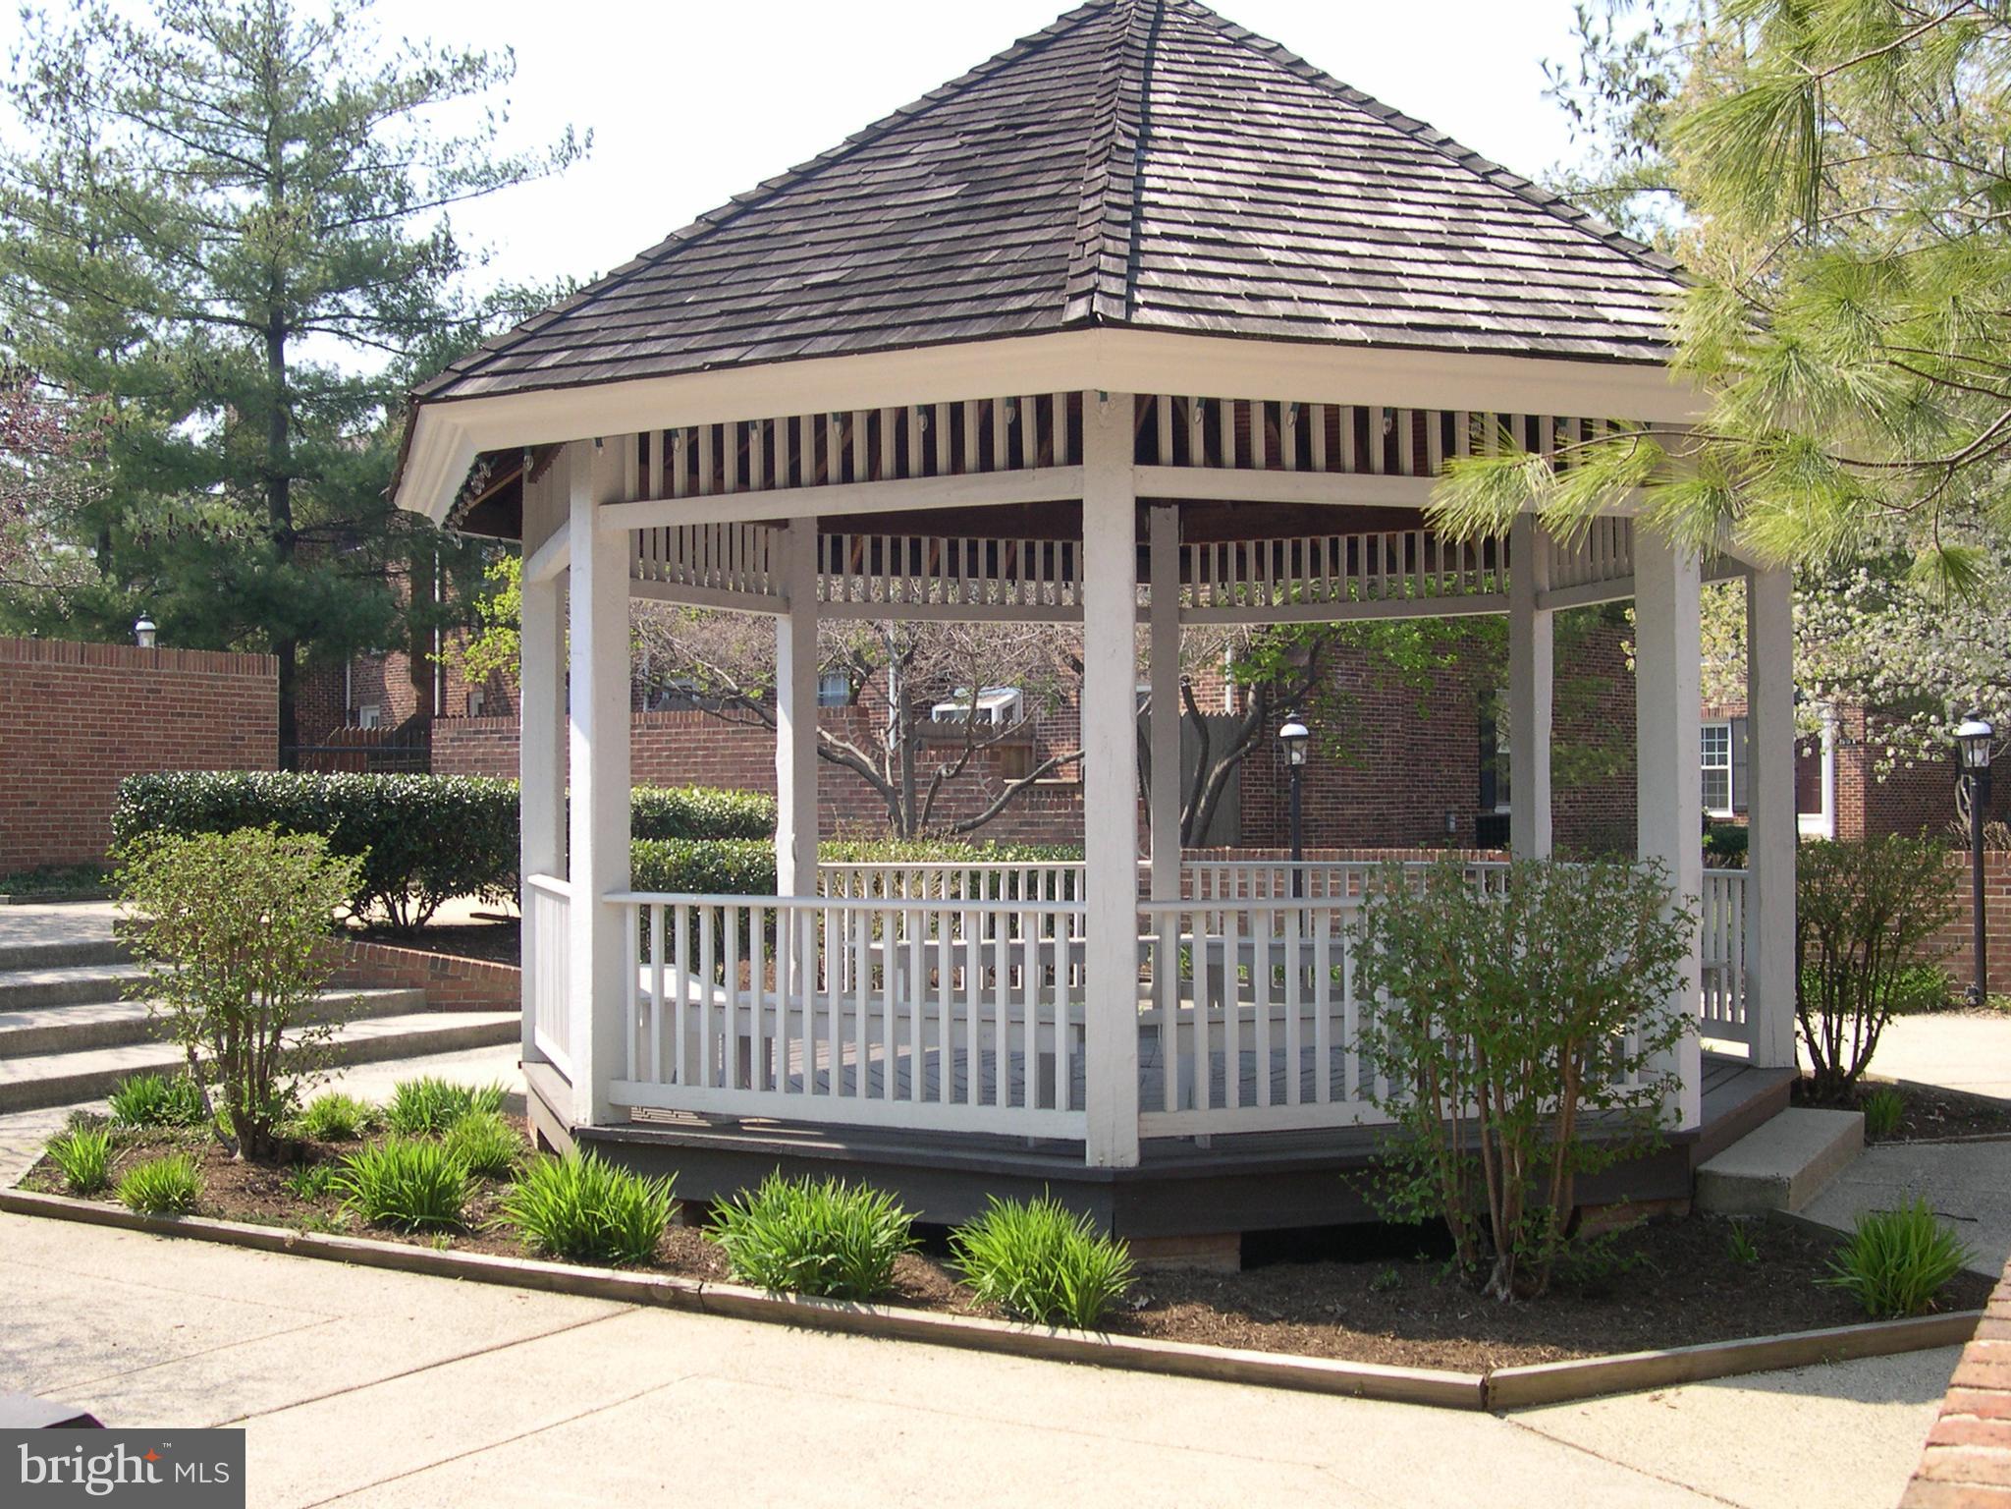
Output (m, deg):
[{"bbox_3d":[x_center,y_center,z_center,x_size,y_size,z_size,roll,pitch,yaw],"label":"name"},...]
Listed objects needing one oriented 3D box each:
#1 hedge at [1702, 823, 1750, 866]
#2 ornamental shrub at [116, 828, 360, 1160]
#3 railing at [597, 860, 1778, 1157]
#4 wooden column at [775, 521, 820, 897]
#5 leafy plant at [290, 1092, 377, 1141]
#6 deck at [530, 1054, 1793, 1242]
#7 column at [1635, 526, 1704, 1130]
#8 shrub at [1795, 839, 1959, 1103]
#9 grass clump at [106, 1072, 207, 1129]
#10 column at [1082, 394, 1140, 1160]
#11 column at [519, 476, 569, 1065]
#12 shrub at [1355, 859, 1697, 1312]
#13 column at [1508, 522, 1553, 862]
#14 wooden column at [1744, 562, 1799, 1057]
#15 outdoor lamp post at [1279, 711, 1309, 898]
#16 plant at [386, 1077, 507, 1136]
[{"bbox_3d":[12.058,1.519,36.475,1.400,0.750,0.900,0,-1,0],"label":"hedge"},{"bbox_3d":[-3.390,1.060,9.750,1.080,1.460,1.020,0,-1,0],"label":"ornamental shrub"},{"bbox_3d":[0.822,0.991,10.209,5.150,0.862,5.500,0,-1,6],"label":"railing"},{"bbox_3d":[-1.093,0.010,11.685,0.153,2.750,0.153,1,-2,-39],"label":"wooden column"},{"bbox_3d":[-2.922,1.548,9.649,0.370,0.220,0.350,0,-1,-17],"label":"leafy plant"},{"bbox_3d":[0.605,1.451,9.592,5.112,0.235,5.112,-1,-1,28],"label":"deck"},{"bbox_3d":[2.424,0.030,8.055,0.166,2.680,0.166,1,-2,-39],"label":"column"},{"bbox_3d":[4.154,1.033,10.838,0.960,1.250,0.950,-1,-1,21],"label":"shrub"},{"bbox_3d":[-4.030,1.640,10.500,0.480,0.280,0.450,0,-1,0],"label":"grass clump"},{"bbox_3d":[0.359,0.025,7.428,0.166,2.680,0.166,0,-1,6],"label":"column"},{"bbox_3d":[-2.062,-0.009,9.890,0.153,2.750,0.153,0,-1,6],"label":"column"},{"bbox_3d":[1.640,1.030,7.050,1.080,1.400,1.000,0,-1,0],"label":"shrub"},{"bbox_3d":[2.873,0.053,12.042,0.166,2.800,0.166,1,-2,-39],"label":"column"},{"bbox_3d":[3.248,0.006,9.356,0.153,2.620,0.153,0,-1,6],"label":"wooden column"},{"bbox_3d":[2.252,0.703,16.989,0.245,2.060,0.245,0,-1,0],"label":"outdoor lamp post"},{"bbox_3d":[-2.485,1.530,9.823,0.520,0.260,0.480,0,-1,-14],"label":"plant"}]

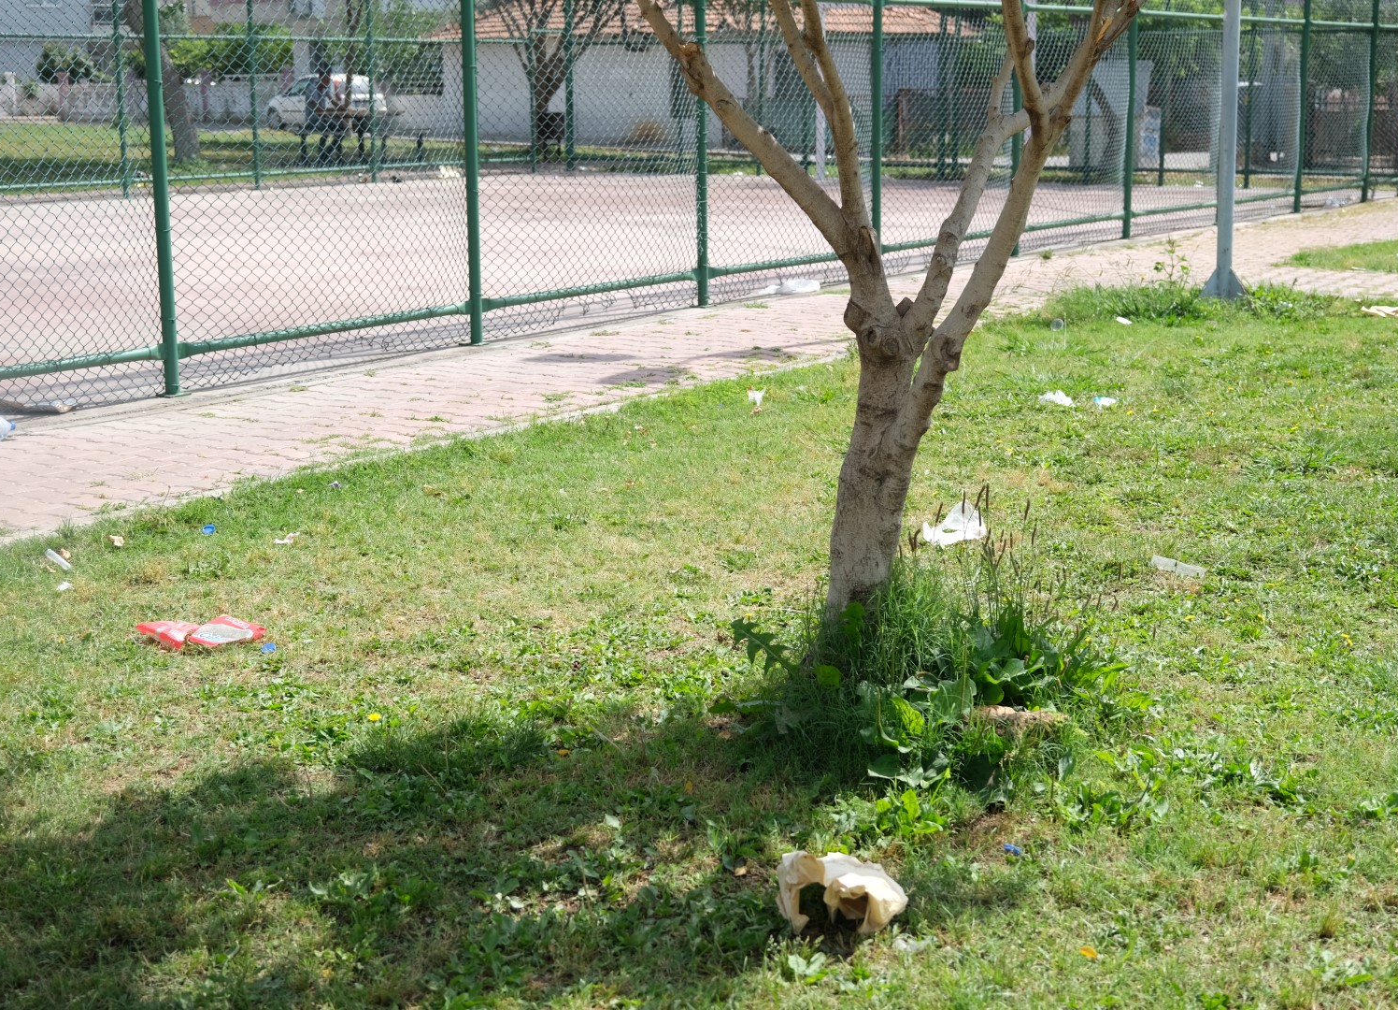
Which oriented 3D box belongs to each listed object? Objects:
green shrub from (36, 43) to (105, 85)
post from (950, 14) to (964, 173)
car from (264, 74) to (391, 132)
[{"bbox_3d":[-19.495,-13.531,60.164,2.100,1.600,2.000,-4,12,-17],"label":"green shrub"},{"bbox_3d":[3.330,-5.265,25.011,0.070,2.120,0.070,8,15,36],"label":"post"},{"bbox_3d":[-9.984,-10.799,52.000,3.800,1.480,1.650,11,16,43],"label":"car"}]

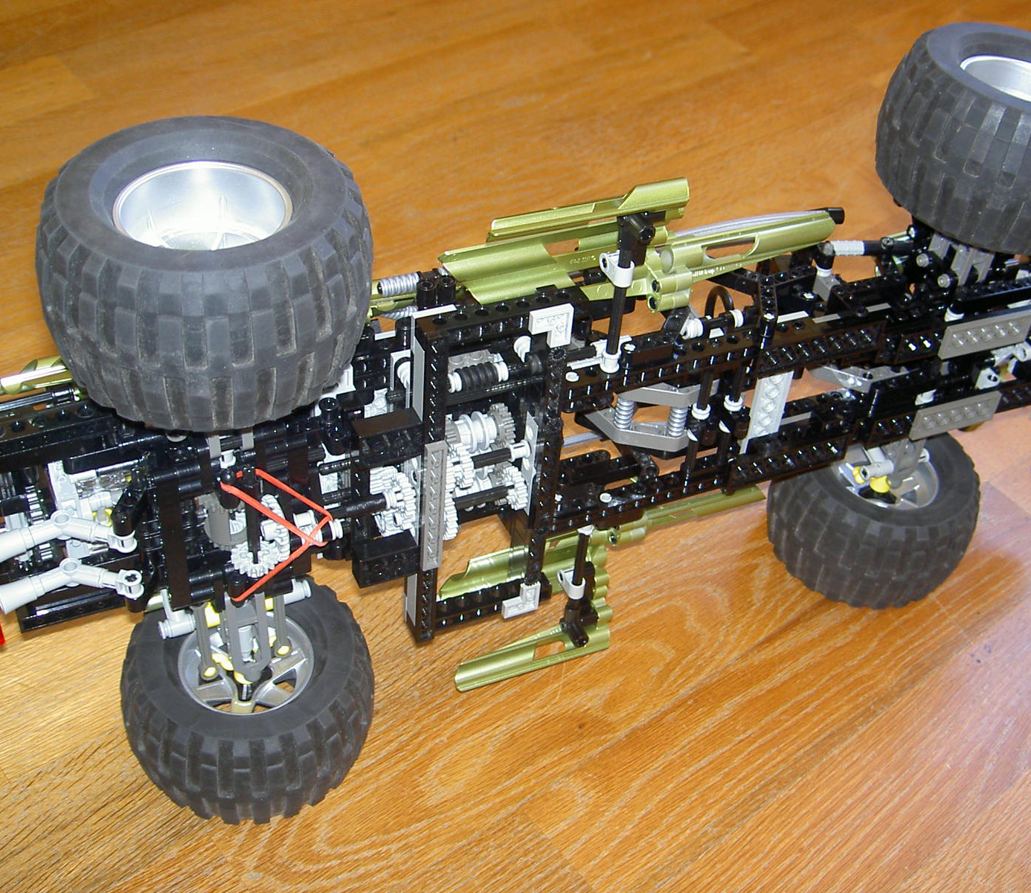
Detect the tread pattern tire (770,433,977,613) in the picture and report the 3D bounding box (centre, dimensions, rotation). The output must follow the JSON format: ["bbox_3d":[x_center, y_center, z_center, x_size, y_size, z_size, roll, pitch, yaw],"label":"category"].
[{"bbox_3d":[0.182,0.029,0.687,0.105,0.060,0.105,4,43,-4],"label":"tread pattern tire"}]

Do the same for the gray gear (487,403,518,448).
[{"bbox_3d":[-0.006,-0.008,0.537,0.007,0.018,0.018,-14,44,-21],"label":"gray gear"}]

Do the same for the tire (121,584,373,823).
[{"bbox_3d":[-0.113,0.105,0.572,0.105,0.060,0.105,4,43,-4],"label":"tire"}]

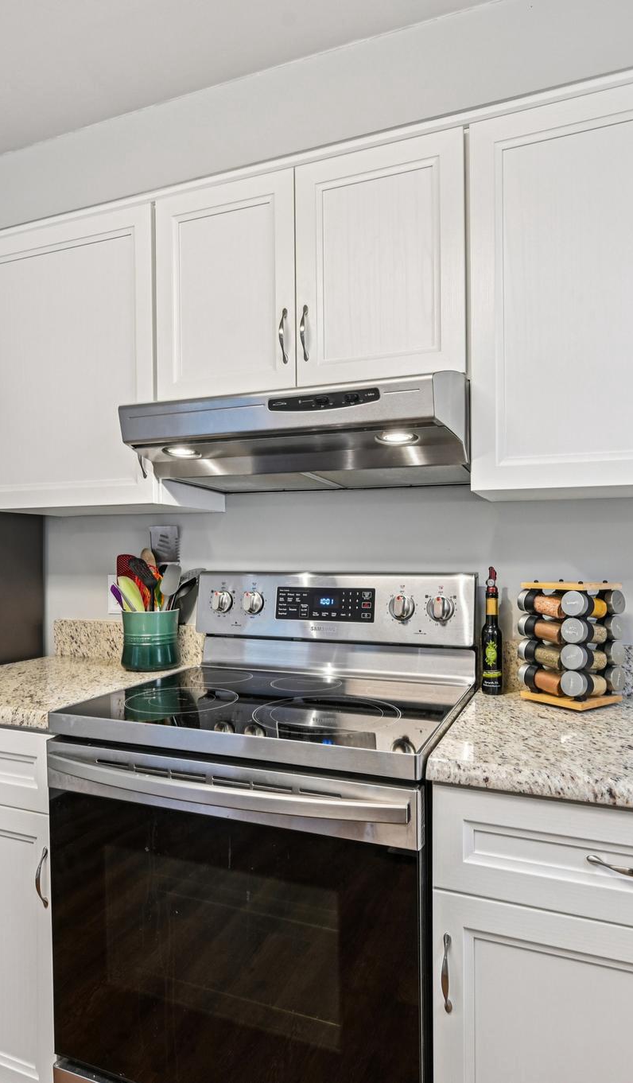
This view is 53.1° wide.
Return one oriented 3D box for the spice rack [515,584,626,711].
[{"bbox_3d":[0.561,0.222,1.389,0.155,0.267,0.155,0,0,-36],"label":"spice rack"}]

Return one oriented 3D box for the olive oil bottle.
[{"bbox_3d":[0.415,0.208,1.496,0.049,0.297,0.049,0,0,22],"label":"olive oil bottle"}]

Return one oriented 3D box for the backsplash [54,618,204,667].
[{"bbox_3d":[-0.589,0.309,1.980,0.570,0.115,0.023,0,0,22],"label":"backsplash"}]

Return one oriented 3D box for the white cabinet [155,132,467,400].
[{"bbox_3d":[0.013,-0.601,1.573,0.762,0.538,0.330,0,0,22],"label":"white cabinet"}]

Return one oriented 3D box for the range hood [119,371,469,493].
[{"bbox_3d":[-0.017,-0.235,1.491,0.760,0.183,0.505,0,0,22],"label":"range hood"}]

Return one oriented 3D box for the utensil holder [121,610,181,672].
[{"bbox_3d":[-0.480,0.275,1.835,0.158,0.177,0.158,0,0,0],"label":"utensil holder"}]

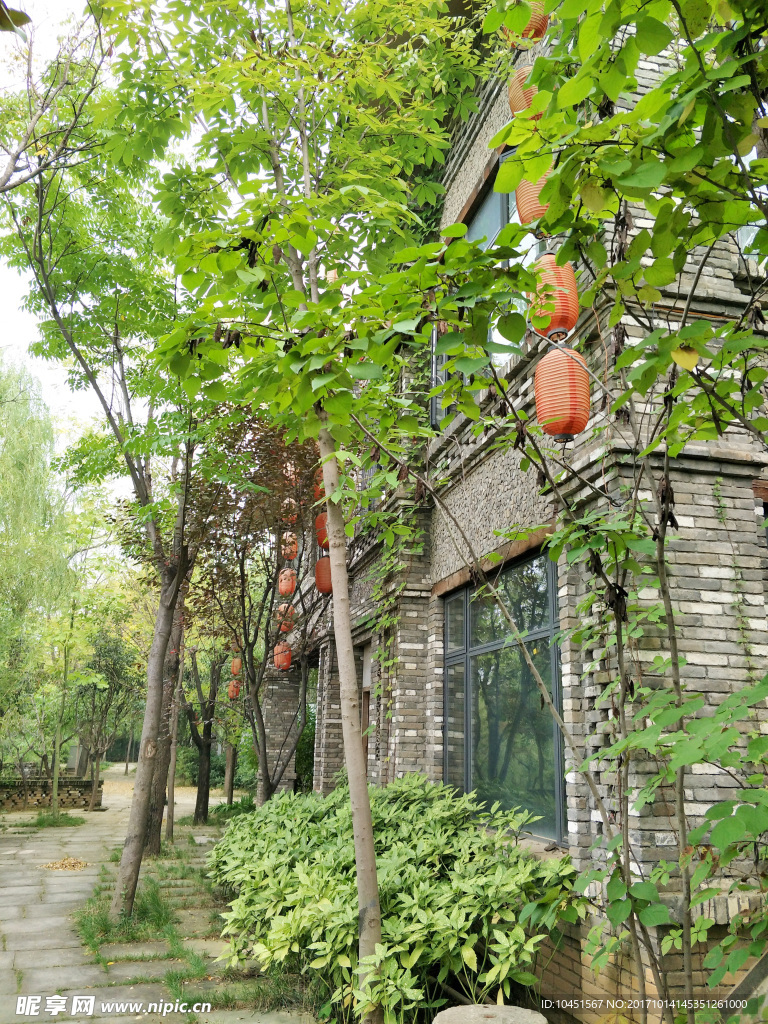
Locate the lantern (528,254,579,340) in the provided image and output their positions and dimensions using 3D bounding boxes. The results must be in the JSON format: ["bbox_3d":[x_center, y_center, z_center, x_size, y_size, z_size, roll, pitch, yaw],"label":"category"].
[{"bbox_3d":[0.819,-1.039,3.430,0.255,0.450,0.255,5,-15,-12],"label":"lantern"}]

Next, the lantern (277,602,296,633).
[{"bbox_3d":[-1.462,1.597,10.700,0.255,0.430,0.255,5,-15,-12],"label":"lantern"}]

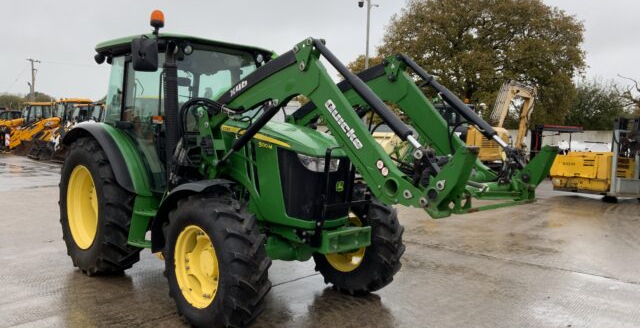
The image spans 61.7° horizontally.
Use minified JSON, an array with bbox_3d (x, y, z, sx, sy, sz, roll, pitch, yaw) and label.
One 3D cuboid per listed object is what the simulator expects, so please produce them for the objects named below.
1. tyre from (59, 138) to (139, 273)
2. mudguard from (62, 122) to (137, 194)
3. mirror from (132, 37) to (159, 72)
[{"bbox_3d":[-2.454,0.447,6.019,0.460,1.530,1.540,-2,5,-44],"label":"tyre"},{"bbox_3d":[-2.406,-0.113,5.783,0.240,0.640,1.530,-2,5,-44],"label":"mudguard"},{"bbox_3d":[-1.642,-1.026,5.046,0.240,0.320,0.100,0,4,-30],"label":"mirror"}]

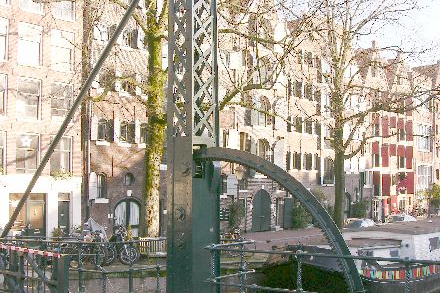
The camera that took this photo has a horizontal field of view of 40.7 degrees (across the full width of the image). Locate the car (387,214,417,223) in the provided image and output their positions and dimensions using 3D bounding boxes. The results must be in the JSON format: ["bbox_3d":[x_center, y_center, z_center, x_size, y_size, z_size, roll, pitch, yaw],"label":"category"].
[{"bbox_3d":[10.249,4.612,33.440,1.740,1.480,4.200,0,-5,-6],"label":"car"}]

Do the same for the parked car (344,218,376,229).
[{"bbox_3d":[6.988,4.307,29.440,1.720,1.470,4.100,0,-5,-6],"label":"parked car"}]

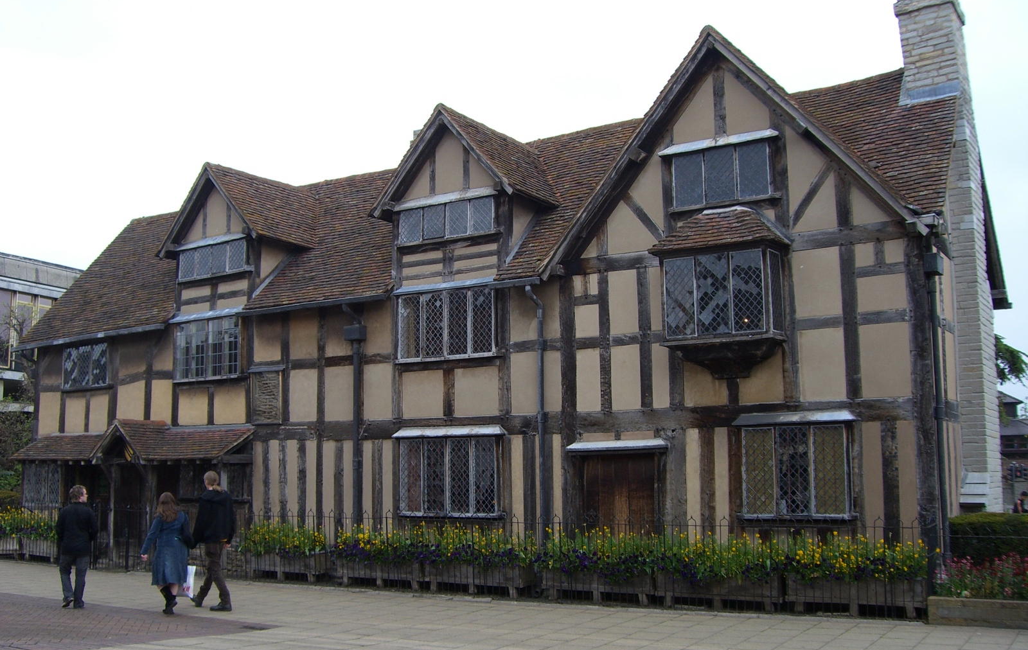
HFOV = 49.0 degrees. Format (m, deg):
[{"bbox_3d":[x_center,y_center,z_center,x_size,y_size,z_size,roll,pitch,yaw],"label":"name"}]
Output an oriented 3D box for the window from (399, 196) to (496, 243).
[{"bbox_3d":[-1.162,-1.721,18.710,1.911,0.546,0.120,-5,-9,33],"label":"window"}]

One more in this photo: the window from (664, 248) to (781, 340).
[{"bbox_3d":[2.876,-0.409,15.619,1.554,1.195,0.450,-6,-9,34],"label":"window"}]

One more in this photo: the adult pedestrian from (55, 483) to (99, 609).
[{"bbox_3d":[-6.206,3.131,16.034,0.520,1.710,0.380,4,-8,-33],"label":"adult pedestrian"}]

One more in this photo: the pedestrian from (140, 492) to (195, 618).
[{"bbox_3d":[-4.703,3.076,15.329,0.580,1.610,0.460,6,-9,-42],"label":"pedestrian"}]

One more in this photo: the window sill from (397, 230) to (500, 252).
[{"bbox_3d":[-1.104,-1.382,18.584,2.025,0.118,0.180,-5,-9,33],"label":"window sill"}]

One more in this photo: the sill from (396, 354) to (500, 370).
[{"bbox_3d":[-1.101,0.612,18.538,2.164,0.141,0.140,-6,-9,34],"label":"sill"}]

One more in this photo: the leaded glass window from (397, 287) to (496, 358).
[{"bbox_3d":[-1.140,-0.013,18.445,1.932,1.087,0.150,-5,-9,33],"label":"leaded glass window"}]

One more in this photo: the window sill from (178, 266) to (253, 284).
[{"bbox_3d":[-5.825,-0.974,21.984,2.219,0.095,0.150,-6,-9,34],"label":"window sill"}]

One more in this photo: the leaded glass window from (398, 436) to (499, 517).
[{"bbox_3d":[-1.073,2.429,18.076,1.937,1.226,0.160,-5,-9,33],"label":"leaded glass window"}]

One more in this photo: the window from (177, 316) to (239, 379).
[{"bbox_3d":[-5.841,0.454,21.460,1.742,1.090,0.150,-5,-9,33],"label":"window"}]

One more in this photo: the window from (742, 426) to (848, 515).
[{"bbox_3d":[3.728,1.946,14.999,1.410,1.174,0.170,-5,-9,33],"label":"window"}]

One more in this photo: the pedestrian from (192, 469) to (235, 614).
[{"bbox_3d":[-4.140,2.965,15.568,0.620,1.860,0.540,-6,-9,38],"label":"pedestrian"}]

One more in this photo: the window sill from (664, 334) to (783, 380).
[{"bbox_3d":[2.870,0.448,15.506,1.631,0.538,0.520,-6,-9,34],"label":"window sill"}]

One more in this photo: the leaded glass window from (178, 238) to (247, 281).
[{"bbox_3d":[-5.923,-1.273,22.141,1.987,0.641,0.100,-6,-9,34],"label":"leaded glass window"}]

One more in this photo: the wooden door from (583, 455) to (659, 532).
[{"bbox_3d":[1.566,2.892,16.576,1.249,1.971,0.080,-6,-9,34],"label":"wooden door"}]

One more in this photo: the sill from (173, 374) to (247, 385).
[{"bbox_3d":[-5.777,1.031,21.350,1.971,0.074,0.180,-5,-9,33],"label":"sill"}]

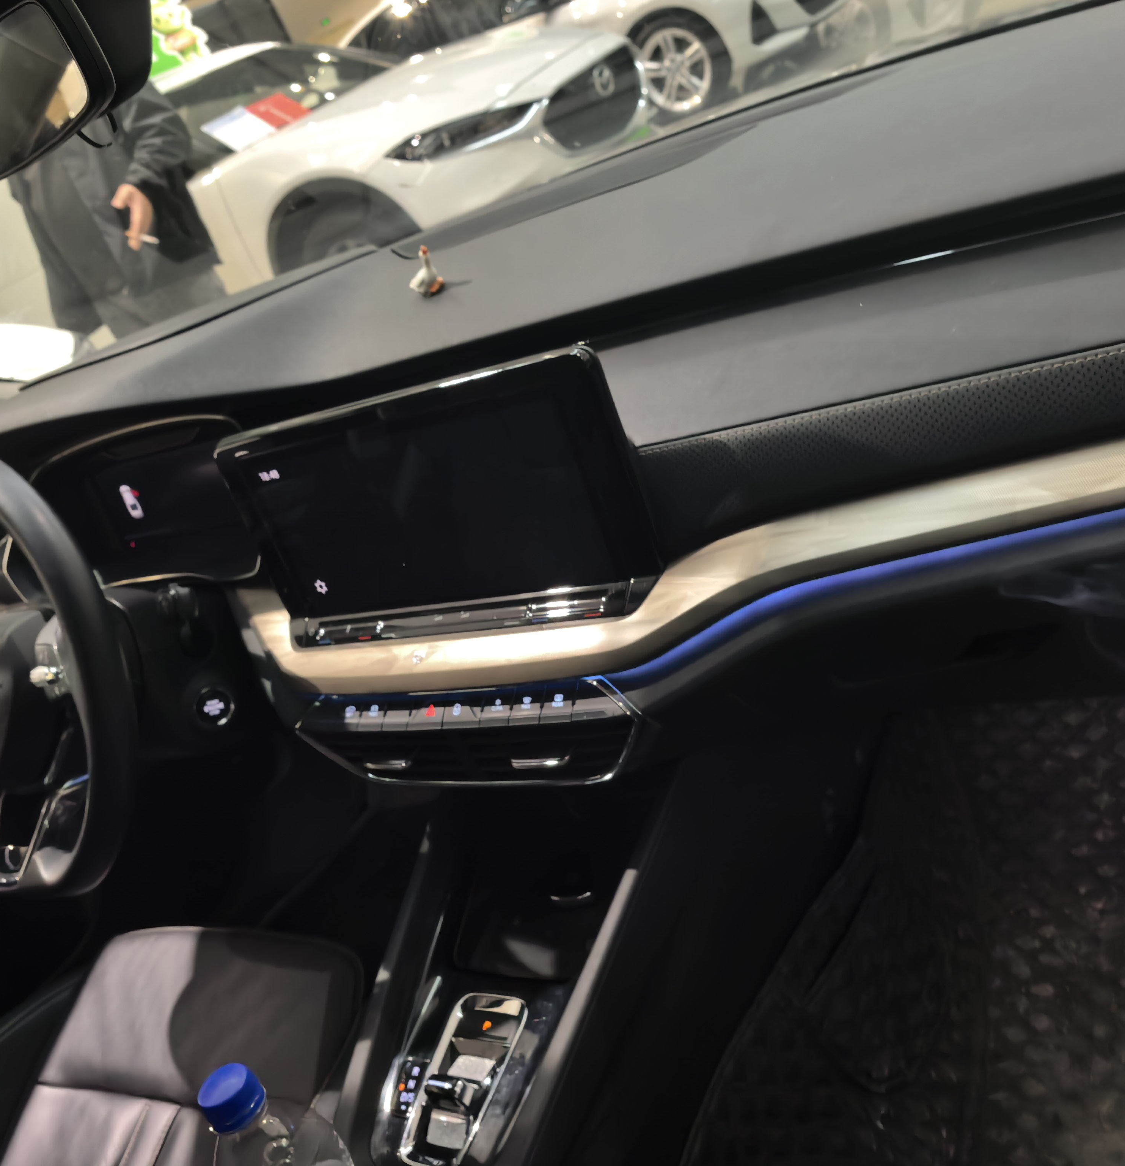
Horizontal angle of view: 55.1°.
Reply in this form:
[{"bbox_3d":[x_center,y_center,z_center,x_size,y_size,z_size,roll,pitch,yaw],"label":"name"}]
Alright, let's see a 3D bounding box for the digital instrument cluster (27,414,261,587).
[{"bbox_3d":[-0.382,-0.066,0.997,0.325,0.155,0.070,-7,11,31],"label":"digital instrument cluster"}]

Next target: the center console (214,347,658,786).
[{"bbox_3d":[-0.084,0.002,0.766,0.337,0.278,0.091,-7,19,31],"label":"center console"}]

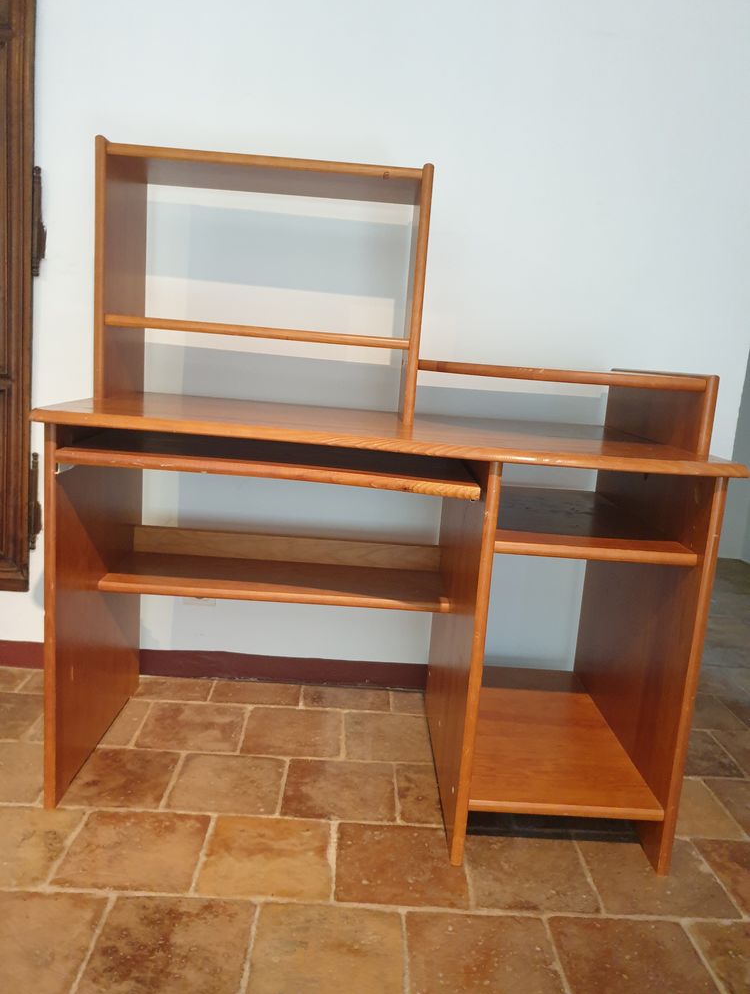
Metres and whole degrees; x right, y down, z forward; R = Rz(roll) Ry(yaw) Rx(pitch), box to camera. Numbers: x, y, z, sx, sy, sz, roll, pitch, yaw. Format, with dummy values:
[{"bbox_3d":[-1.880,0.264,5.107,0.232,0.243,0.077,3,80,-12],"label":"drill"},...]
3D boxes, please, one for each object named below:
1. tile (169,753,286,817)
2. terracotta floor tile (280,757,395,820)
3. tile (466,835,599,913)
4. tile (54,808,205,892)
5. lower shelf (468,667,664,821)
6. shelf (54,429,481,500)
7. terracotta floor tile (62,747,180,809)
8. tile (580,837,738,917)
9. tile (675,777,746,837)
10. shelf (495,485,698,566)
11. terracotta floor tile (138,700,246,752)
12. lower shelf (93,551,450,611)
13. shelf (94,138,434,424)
[{"bbox_3d":[-0.296,0.590,1.525,0.216,0.020,0.202,4,10,-1],"label":"tile"},{"bbox_3d":[-0.070,0.612,1.553,0.224,0.020,0.209,4,10,-2],"label":"terracotta floor tile"},{"bbox_3d":[0.274,0.667,1.324,0.214,0.020,0.207,4,10,-1],"label":"tile"},{"bbox_3d":[-0.418,0.628,1.321,0.225,0.020,0.209,4,10,-2],"label":"tile"},{"bbox_3d":[0.335,0.501,1.623,0.349,0.018,0.604,4,10,-2],"label":"lower shelf"},{"bbox_3d":[-0.184,-0.072,1.417,0.704,0.021,0.436,4,10,-1],"label":"shelf"},{"bbox_3d":[-0.528,0.582,1.537,0.223,0.020,0.208,4,10,-2],"label":"terracotta floor tile"},{"bbox_3d":[0.495,0.688,1.351,0.225,0.020,0.210,4,10,-2],"label":"tile"},{"bbox_3d":[0.611,0.649,1.556,0.217,0.020,0.214,4,10,-1],"label":"tile"},{"bbox_3d":[0.365,0.043,1.538,0.343,0.018,0.578,4,10,-2],"label":"shelf"},{"bbox_3d":[-0.425,0.549,1.764,0.226,0.020,0.213,4,10,-2],"label":"terracotta floor tile"},{"bbox_3d":[-0.207,0.187,1.667,0.724,0.020,0.247,4,10,-1],"label":"lower shelf"},{"bbox_3d":[-0.226,-0.440,1.602,0.644,0.494,0.267,4,10,-1],"label":"shelf"}]

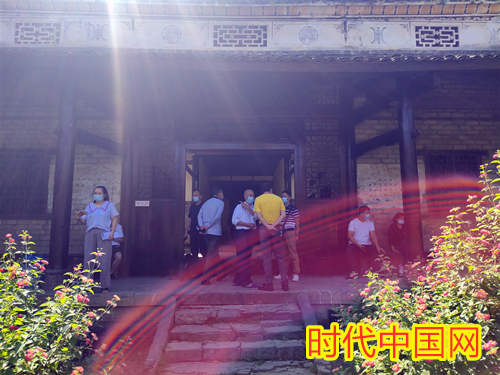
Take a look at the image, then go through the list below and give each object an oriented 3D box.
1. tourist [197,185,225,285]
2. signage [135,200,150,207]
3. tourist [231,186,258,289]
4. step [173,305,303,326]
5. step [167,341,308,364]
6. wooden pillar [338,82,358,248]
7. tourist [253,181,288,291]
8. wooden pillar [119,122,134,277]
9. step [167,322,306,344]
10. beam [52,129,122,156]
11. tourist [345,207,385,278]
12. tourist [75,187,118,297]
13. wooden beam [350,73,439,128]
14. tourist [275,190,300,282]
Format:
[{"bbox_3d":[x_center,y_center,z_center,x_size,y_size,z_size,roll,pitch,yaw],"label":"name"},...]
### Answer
[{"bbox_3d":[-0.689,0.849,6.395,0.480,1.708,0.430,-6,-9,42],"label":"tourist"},{"bbox_3d":[-2.208,0.338,7.432,0.310,0.128,0.020,0,-7,-2],"label":"signage"},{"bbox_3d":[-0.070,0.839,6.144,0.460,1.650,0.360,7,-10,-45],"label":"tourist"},{"bbox_3d":[-0.160,1.809,5.170,1.750,0.180,0.420,0,-7,0],"label":"step"},{"bbox_3d":[-0.172,2.060,4.559,1.773,0.160,0.380,0,-7,-2],"label":"step"},{"bbox_3d":[2.059,-0.223,7.528,0.250,4.102,0.250,0,-7,-2],"label":"wooden pillar"},{"bbox_3d":[0.335,0.772,5.799,0.530,1.700,0.360,1,-7,-8],"label":"tourist"},{"bbox_3d":[-2.523,0.130,7.487,0.230,3.391,0.230,0,-7,-2],"label":"wooden pillar"},{"bbox_3d":[-0.170,1.941,4.802,1.750,0.150,0.340,0,-7,0],"label":"step"},{"bbox_3d":[-2.896,-0.851,6.671,0.150,0.240,1.802,-2,-7,13],"label":"beam"},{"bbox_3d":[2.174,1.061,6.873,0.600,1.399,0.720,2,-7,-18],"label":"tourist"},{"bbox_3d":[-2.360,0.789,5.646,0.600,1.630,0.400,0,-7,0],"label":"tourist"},{"bbox_3d":[2.510,-1.538,6.648,0.180,0.300,2.340,2,-7,-14],"label":"wooden beam"},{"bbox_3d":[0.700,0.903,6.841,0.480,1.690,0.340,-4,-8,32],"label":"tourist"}]

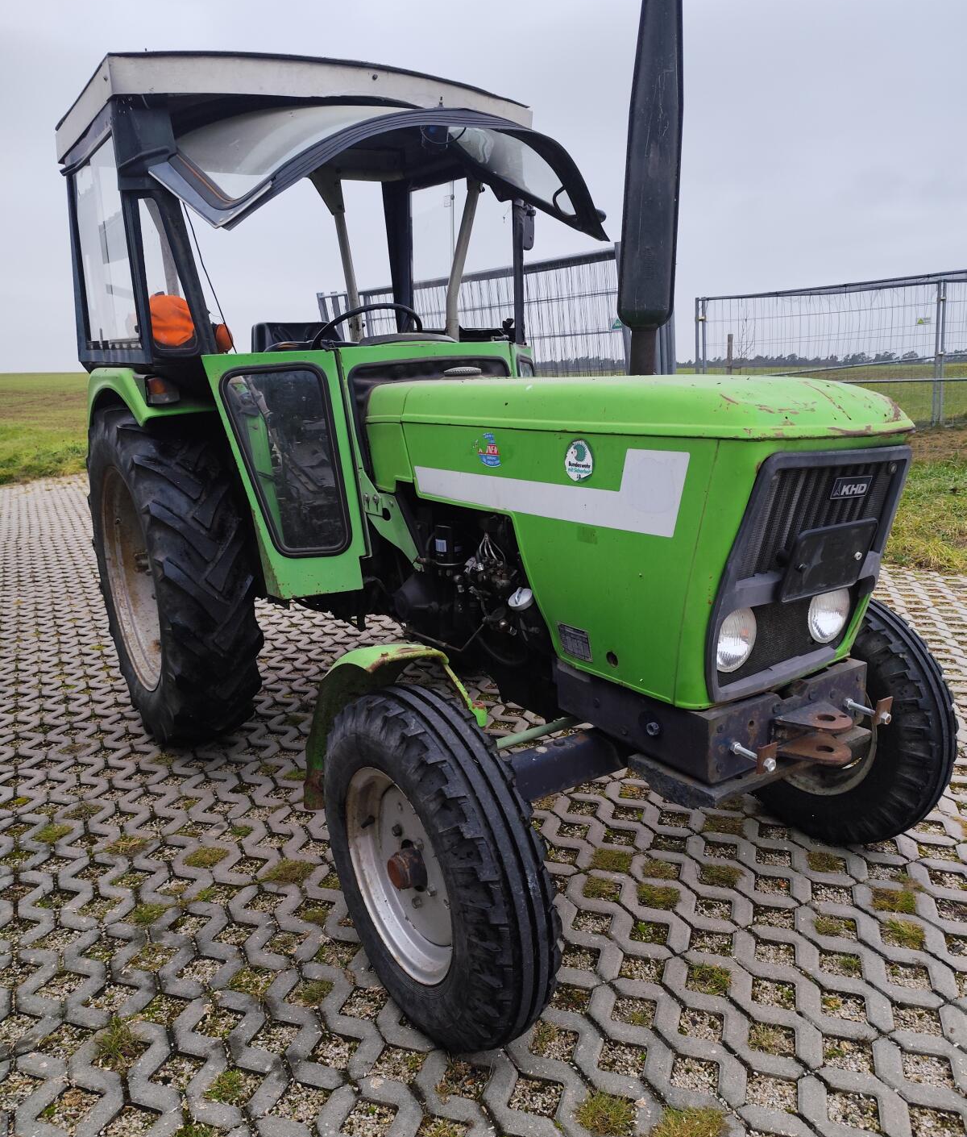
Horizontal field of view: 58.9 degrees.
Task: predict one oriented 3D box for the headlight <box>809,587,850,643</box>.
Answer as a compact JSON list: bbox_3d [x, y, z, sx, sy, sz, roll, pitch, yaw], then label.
[{"bbox_3d":[0.725,0.092,1.839,0.138,0.138,0.085,-10,15,-32],"label":"headlight"}]

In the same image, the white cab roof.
[{"bbox_3d":[-0.739,-1.720,3.328,1.540,0.180,1.030,-10,15,-32],"label":"white cab roof"}]

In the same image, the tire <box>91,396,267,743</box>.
[{"bbox_3d":[-1.230,0.014,3.338,0.345,1.335,1.335,-10,15,-32],"label":"tire"}]

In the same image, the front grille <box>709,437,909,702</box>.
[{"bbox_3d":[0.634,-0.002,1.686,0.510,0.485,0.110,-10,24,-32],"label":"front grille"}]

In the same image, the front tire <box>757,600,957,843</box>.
[{"bbox_3d":[0.980,0.420,2.487,0.185,0.745,0.745,-10,15,-31],"label":"front tire"}]

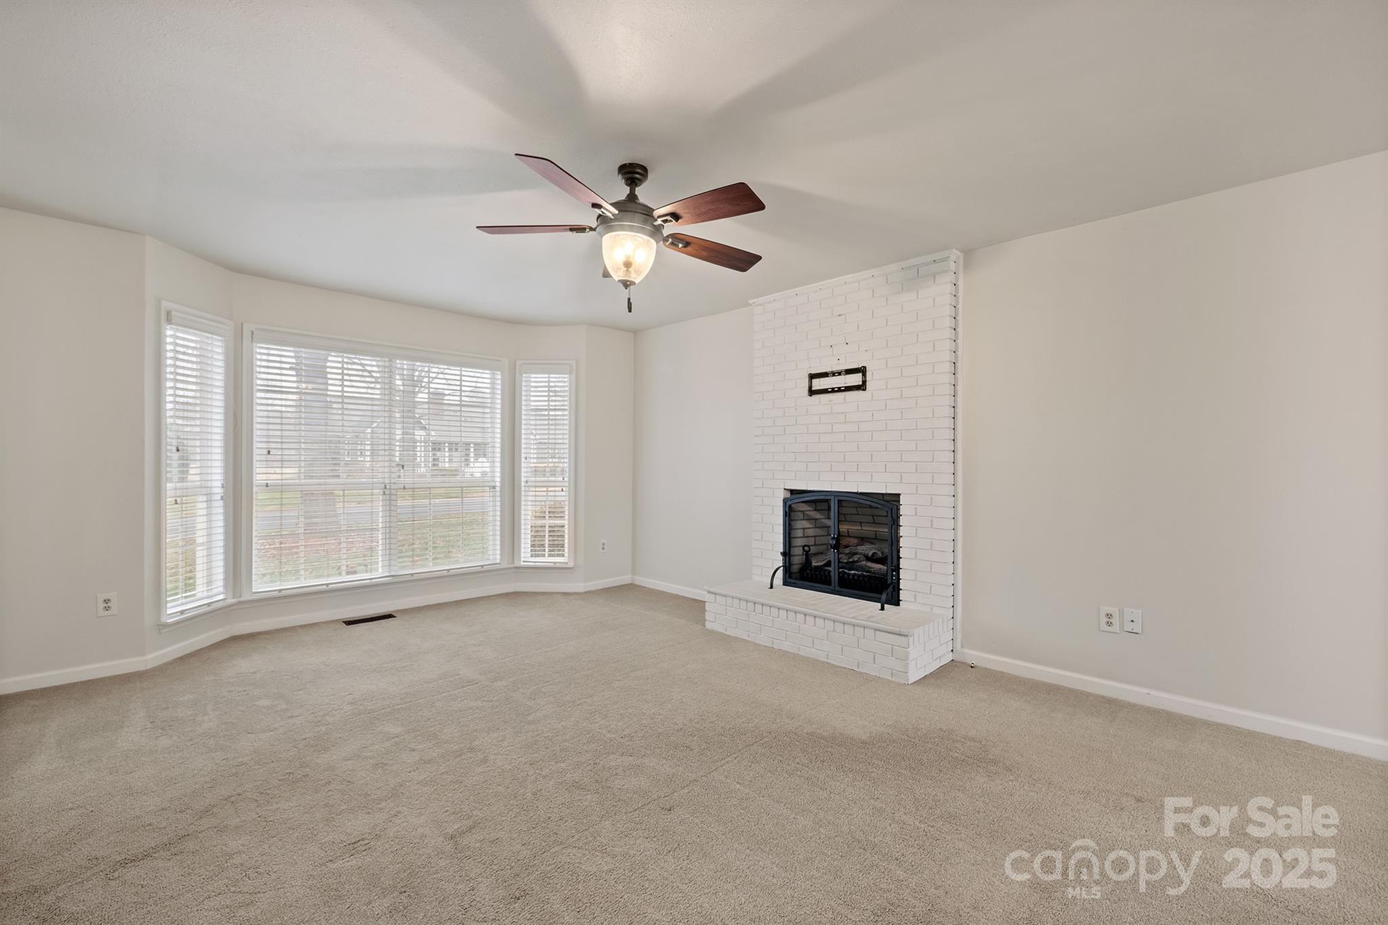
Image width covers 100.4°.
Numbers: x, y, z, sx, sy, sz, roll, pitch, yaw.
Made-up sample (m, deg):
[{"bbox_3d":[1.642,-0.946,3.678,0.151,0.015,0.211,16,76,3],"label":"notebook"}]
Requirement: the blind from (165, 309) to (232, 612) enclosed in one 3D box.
[{"bbox_3d":[-3.127,-0.002,3.626,0.056,1.798,0.460,0,0,0],"label":"blind"}]

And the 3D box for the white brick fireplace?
[{"bbox_3d":[0.836,-0.033,3.842,1.517,2.455,0.592,0,0,45],"label":"white brick fireplace"}]

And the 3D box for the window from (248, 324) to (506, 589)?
[{"bbox_3d":[-2.391,-0.004,4.598,1.797,1.824,0.060,0,0,-45],"label":"window"}]

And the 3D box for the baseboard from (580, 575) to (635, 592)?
[{"bbox_3d":[-0.805,1.148,5.482,0.570,0.080,0.016,0,0,-45],"label":"baseboard"}]

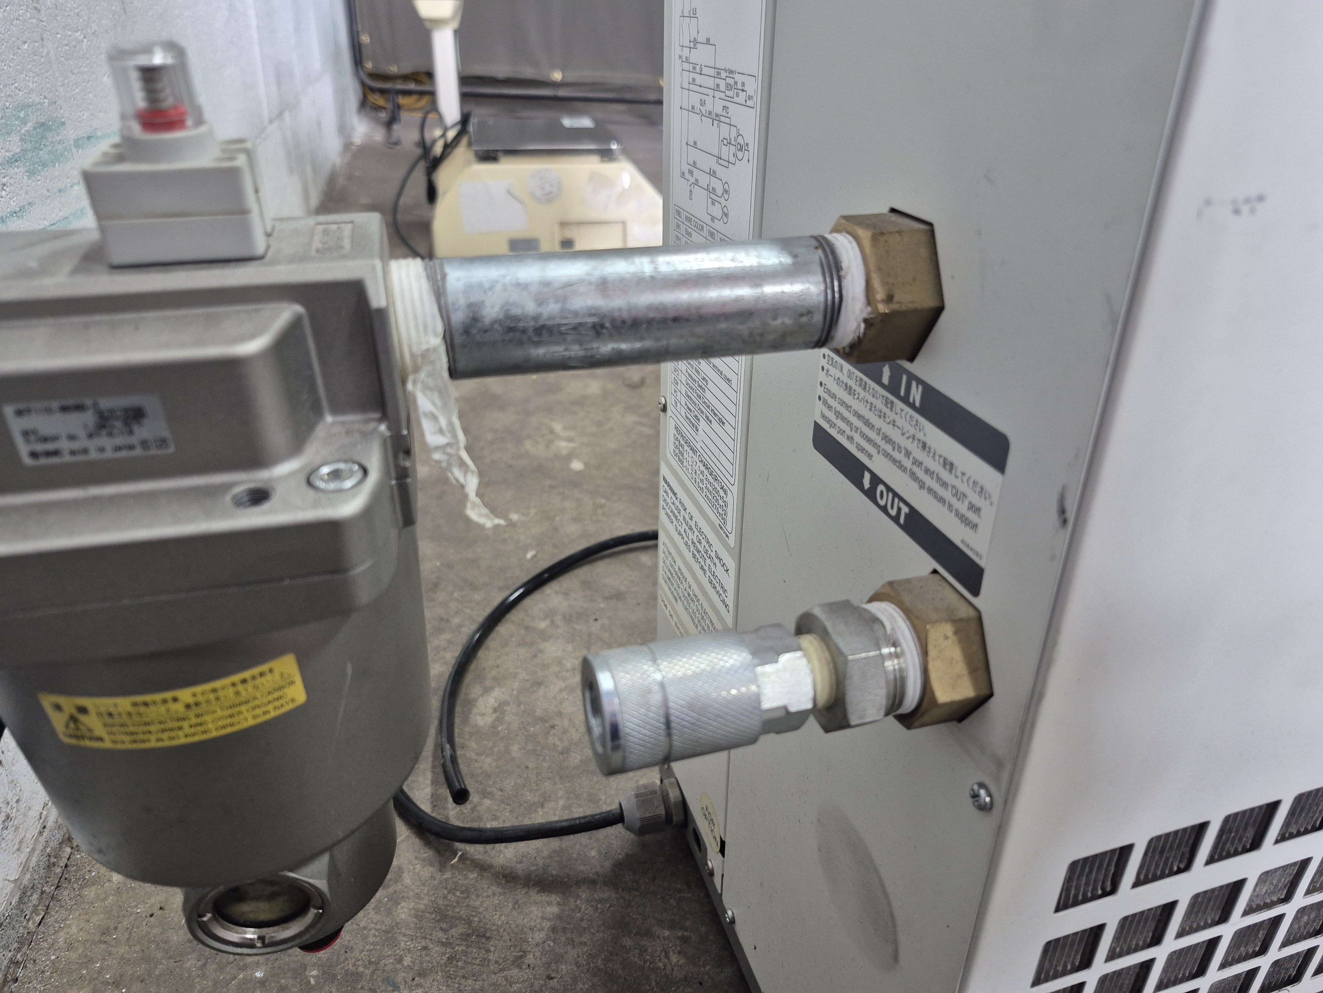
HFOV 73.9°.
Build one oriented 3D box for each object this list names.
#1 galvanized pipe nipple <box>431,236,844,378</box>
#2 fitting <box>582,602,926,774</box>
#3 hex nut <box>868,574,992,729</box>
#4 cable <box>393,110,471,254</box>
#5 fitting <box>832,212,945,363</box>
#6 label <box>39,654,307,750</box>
[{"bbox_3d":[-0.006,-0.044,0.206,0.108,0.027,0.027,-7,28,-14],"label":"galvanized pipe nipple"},{"bbox_3d":[0.023,0.045,0.210,0.080,0.032,0.032,-7,28,-16],"label":"fitting"},{"bbox_3d":[0.066,0.039,0.223,0.017,0.032,0.037,-7,28,-14],"label":"hex nut"},{"bbox_3d":[-0.441,-0.596,1.680,0.150,0.260,0.130,0,29,0],"label":"cable"},{"bbox_3d":[0.054,-0.052,0.222,0.018,0.032,0.037,-7,28,-14],"label":"fitting"},{"bbox_3d":[-0.095,0.042,0.173,0.045,0.014,0.005,-8,35,-14],"label":"label"}]

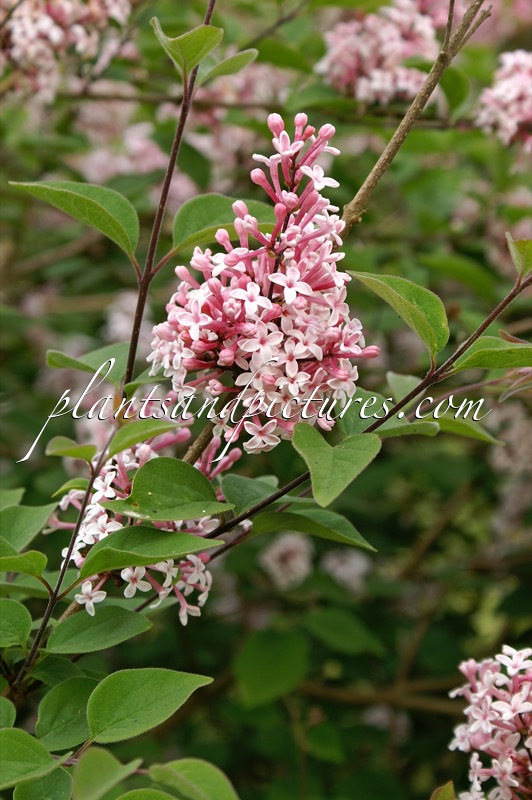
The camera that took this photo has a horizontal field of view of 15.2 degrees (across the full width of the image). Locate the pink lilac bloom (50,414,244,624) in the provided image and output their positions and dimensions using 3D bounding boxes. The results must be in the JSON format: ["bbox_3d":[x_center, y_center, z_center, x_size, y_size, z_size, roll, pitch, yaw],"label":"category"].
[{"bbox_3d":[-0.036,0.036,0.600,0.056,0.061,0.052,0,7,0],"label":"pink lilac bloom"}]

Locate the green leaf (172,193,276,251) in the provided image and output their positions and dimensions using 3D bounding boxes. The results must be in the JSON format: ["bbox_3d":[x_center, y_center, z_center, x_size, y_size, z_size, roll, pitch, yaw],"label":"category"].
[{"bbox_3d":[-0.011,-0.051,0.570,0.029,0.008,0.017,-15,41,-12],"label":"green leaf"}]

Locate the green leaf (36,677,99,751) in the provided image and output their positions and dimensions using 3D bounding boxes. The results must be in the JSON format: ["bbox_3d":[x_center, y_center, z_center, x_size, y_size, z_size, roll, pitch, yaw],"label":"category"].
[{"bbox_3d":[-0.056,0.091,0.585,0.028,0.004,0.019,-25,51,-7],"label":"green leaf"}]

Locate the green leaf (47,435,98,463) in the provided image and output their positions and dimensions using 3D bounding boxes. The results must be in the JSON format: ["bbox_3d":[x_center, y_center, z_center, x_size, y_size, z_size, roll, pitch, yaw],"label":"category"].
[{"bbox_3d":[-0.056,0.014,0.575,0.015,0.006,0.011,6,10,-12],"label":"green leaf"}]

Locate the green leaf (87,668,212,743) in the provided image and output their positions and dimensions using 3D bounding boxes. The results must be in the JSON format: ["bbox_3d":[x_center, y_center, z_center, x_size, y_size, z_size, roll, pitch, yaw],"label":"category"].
[{"bbox_3d":[-0.034,0.086,0.570,0.037,0.005,0.019,-25,51,-4],"label":"green leaf"}]

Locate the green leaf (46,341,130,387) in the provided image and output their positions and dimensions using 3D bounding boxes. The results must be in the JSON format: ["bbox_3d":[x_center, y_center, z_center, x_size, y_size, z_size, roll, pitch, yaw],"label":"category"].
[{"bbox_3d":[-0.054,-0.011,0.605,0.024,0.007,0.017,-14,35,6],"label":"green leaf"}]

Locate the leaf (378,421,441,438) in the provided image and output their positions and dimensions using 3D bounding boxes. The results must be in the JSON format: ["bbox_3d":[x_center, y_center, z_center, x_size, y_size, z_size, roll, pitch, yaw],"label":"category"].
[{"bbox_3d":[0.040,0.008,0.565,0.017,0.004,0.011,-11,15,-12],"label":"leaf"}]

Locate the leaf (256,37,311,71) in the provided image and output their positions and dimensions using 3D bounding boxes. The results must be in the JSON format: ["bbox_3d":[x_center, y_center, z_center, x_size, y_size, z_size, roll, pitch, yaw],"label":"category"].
[{"bbox_3d":[0.007,-0.139,0.800,0.022,0.007,0.014,22,39,12],"label":"leaf"}]

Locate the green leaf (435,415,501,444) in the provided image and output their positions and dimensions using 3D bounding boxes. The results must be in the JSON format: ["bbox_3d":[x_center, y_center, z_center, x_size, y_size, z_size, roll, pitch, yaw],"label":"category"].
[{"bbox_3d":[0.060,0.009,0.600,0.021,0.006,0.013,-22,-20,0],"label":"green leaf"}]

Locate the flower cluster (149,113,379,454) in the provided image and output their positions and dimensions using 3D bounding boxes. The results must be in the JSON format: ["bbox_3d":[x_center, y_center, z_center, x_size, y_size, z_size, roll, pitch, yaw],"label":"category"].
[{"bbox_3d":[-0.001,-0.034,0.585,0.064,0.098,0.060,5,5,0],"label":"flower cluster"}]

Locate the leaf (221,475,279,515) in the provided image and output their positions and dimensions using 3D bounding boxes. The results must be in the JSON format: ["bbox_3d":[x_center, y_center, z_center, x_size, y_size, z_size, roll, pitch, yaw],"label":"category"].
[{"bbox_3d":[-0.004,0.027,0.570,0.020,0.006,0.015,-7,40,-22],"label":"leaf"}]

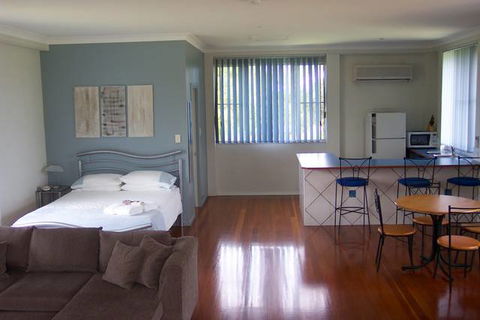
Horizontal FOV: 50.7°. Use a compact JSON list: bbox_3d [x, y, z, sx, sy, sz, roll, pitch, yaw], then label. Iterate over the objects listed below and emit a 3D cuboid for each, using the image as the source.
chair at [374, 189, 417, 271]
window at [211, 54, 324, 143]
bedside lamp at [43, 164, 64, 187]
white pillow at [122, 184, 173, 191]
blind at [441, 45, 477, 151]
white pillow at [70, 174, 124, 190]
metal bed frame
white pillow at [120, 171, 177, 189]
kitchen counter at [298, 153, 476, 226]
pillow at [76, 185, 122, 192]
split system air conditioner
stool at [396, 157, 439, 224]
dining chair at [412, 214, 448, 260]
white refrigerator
[{"bbox_3d":[1.742,0.786,5.686,0.450,0.880,0.420,-1,7,4],"label":"chair"},{"bbox_3d":[0.581,-1.156,9.858,2.185,1.687,0.110,-1,7,4],"label":"window"},{"bbox_3d":[-2.752,0.237,7.480,0.310,0.343,0.300,-1,7,4],"label":"bedside lamp"},{"bbox_3d":[-1.348,0.353,7.428,0.742,0.130,0.460,-1,6,2],"label":"white pillow"},{"bbox_3d":[3.790,-1.062,8.782,0.110,1.694,1.684,-1,7,4],"label":"blind"},{"bbox_3d":[-2.096,0.320,7.445,0.739,0.183,0.460,-1,6,2],"label":"white pillow"},{"bbox_3d":[-1.634,0.451,7.634,1.632,1.220,0.100,-1,7,4],"label":"metal bed frame"},{"bbox_3d":[-1.303,0.291,7.289,0.774,0.234,0.458,-1,7,3],"label":"white pillow"},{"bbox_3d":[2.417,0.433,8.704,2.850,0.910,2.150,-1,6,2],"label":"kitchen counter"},{"bbox_3d":[-2.052,0.398,7.393,0.660,0.130,0.430,-1,7,4],"label":"pillow"},{"bbox_3d":[2.847,-1.737,10.105,1.168,0.300,0.200,-1,6,2],"label":"split system air conditioner"},{"bbox_3d":[2.537,0.492,7.349,0.470,1.070,0.510,-1,6,2],"label":"stool"},{"bbox_3d":[2.264,0.727,6.088,0.420,0.880,0.460,-1,7,4],"label":"dining chair"},{"bbox_3d":[2.836,-0.092,9.977,0.639,1.675,0.660,-1,6,2],"label":"white refrigerator"}]

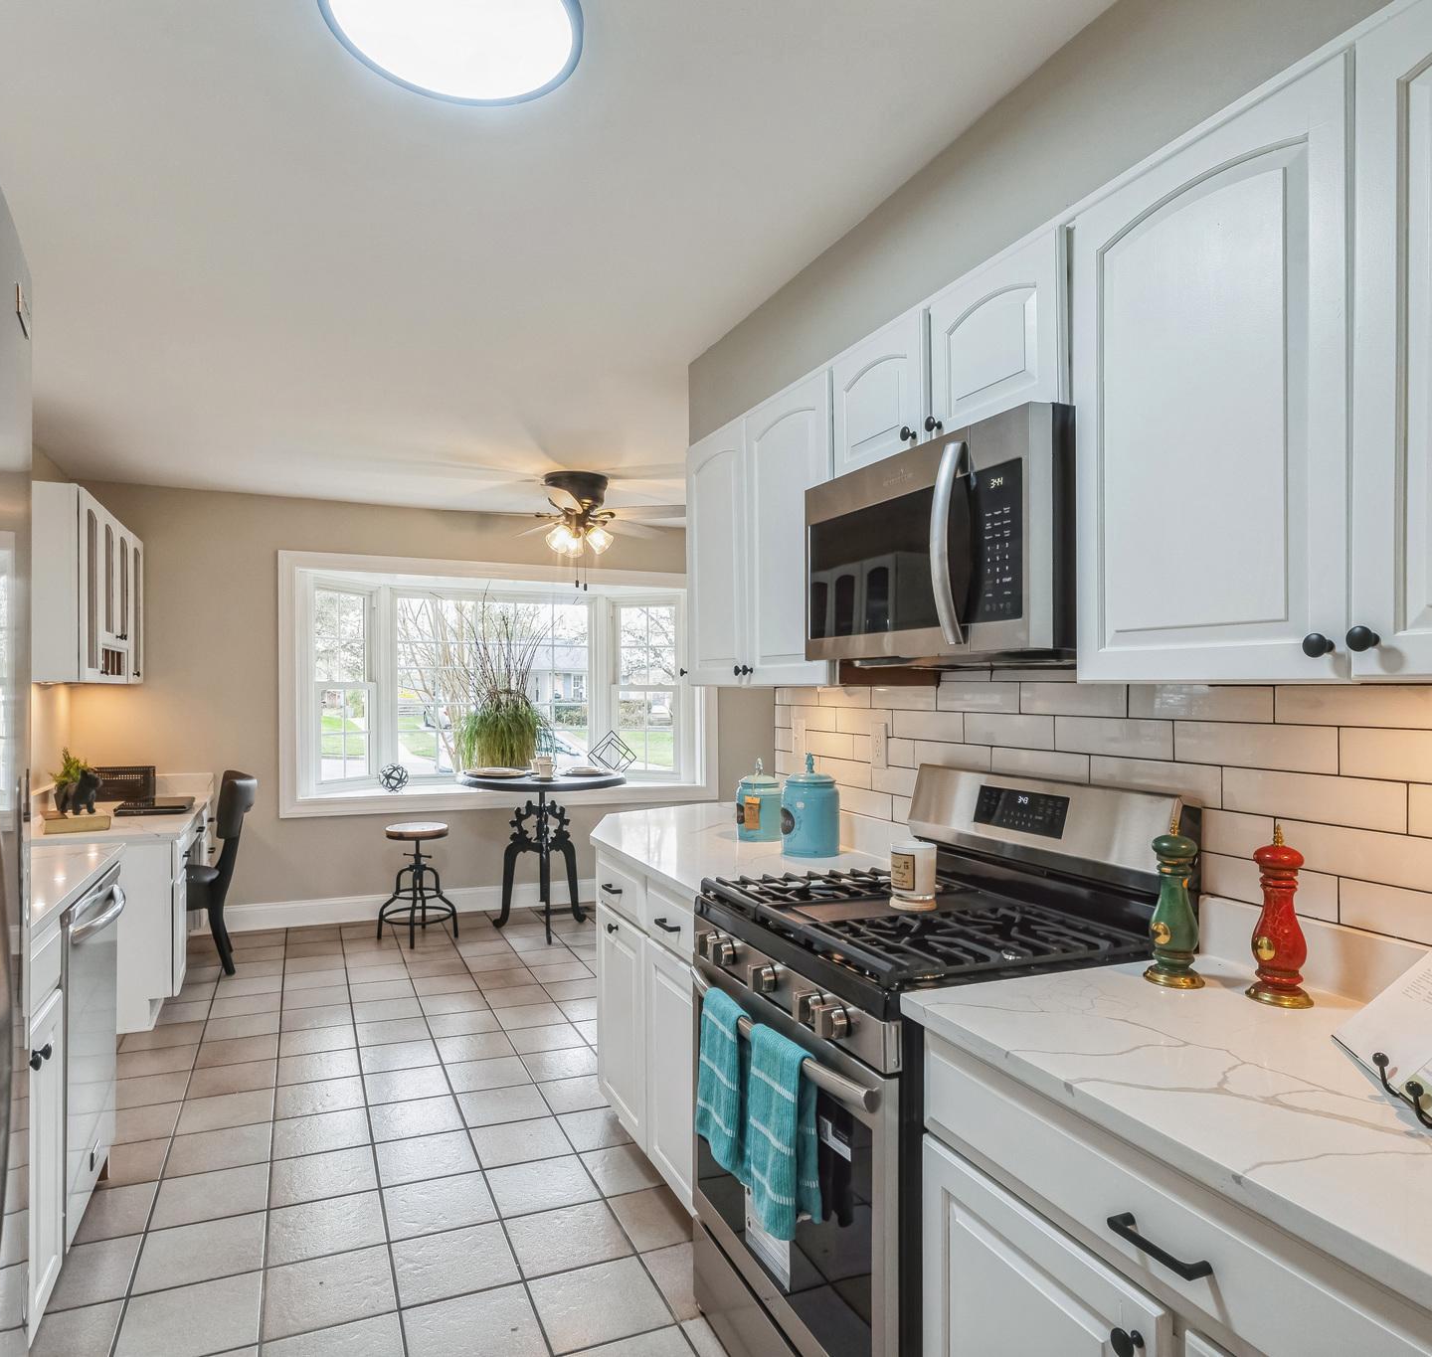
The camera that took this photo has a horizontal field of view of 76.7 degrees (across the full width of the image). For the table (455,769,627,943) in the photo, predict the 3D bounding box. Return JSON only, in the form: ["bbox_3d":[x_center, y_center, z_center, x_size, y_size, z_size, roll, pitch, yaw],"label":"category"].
[{"bbox_3d":[-0.971,0.989,5.115,0.940,0.870,0.940,0,-1,-24],"label":"table"}]

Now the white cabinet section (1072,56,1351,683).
[{"bbox_3d":[0.836,-0.388,1.380,0.330,0.790,0.440,0,0,-24],"label":"white cabinet section"}]

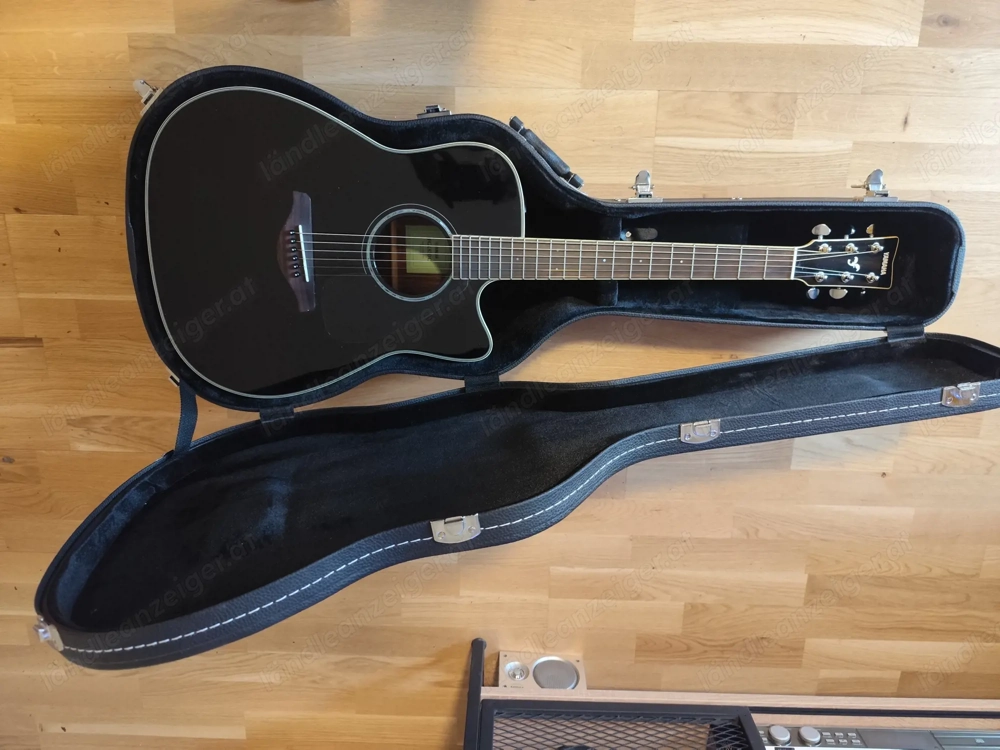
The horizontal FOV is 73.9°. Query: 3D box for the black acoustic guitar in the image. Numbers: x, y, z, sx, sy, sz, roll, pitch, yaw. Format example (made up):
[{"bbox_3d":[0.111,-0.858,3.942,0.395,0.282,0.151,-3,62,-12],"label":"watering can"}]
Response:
[{"bbox_3d":[0.041,-0.172,0.945,1.034,0.124,0.412,1,106,0],"label":"black acoustic guitar"}]

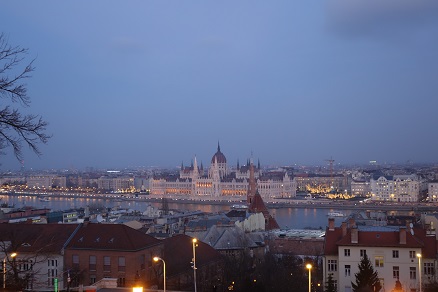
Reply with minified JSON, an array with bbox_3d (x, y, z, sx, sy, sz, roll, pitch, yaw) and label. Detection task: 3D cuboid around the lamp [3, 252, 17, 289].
[{"bbox_3d":[-26.778,17.064,76.523,1.500,6.500,0.350,-1,-2,0],"label":"lamp"}]

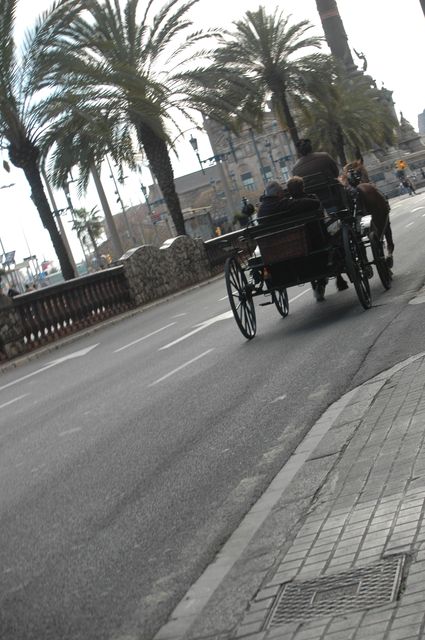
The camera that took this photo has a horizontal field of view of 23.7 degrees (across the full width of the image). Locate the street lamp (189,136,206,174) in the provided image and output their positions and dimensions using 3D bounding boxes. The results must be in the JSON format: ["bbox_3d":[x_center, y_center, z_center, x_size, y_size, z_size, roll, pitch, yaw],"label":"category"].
[{"bbox_3d":[-0.032,-6.670,55.945,0.700,7.534,0.700,-16,4,18],"label":"street lamp"}]

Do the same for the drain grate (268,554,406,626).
[{"bbox_3d":[0.382,0.814,2.990,0.400,0.030,0.390,-17,2,16],"label":"drain grate"}]

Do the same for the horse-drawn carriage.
[{"bbox_3d":[1.202,-0.978,13.317,1.700,1.860,2.950,-15,4,21],"label":"horse-drawn carriage"}]

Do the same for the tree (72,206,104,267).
[{"bbox_3d":[-13.330,-7.960,113.547,3.255,9.775,3.255,-16,4,18],"label":"tree"}]

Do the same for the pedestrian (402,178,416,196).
[{"bbox_3d":[18.493,-12.438,95.000,0.500,1.720,0.600,-16,4,18],"label":"pedestrian"}]

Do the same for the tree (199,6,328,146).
[{"bbox_3d":[4.385,-11.092,57.076,6.600,13.240,6.600,-16,4,18],"label":"tree"}]

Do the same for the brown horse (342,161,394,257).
[{"bbox_3d":[2.651,-1.724,16.777,0.650,1.950,2.400,-15,4,21],"label":"brown horse"}]

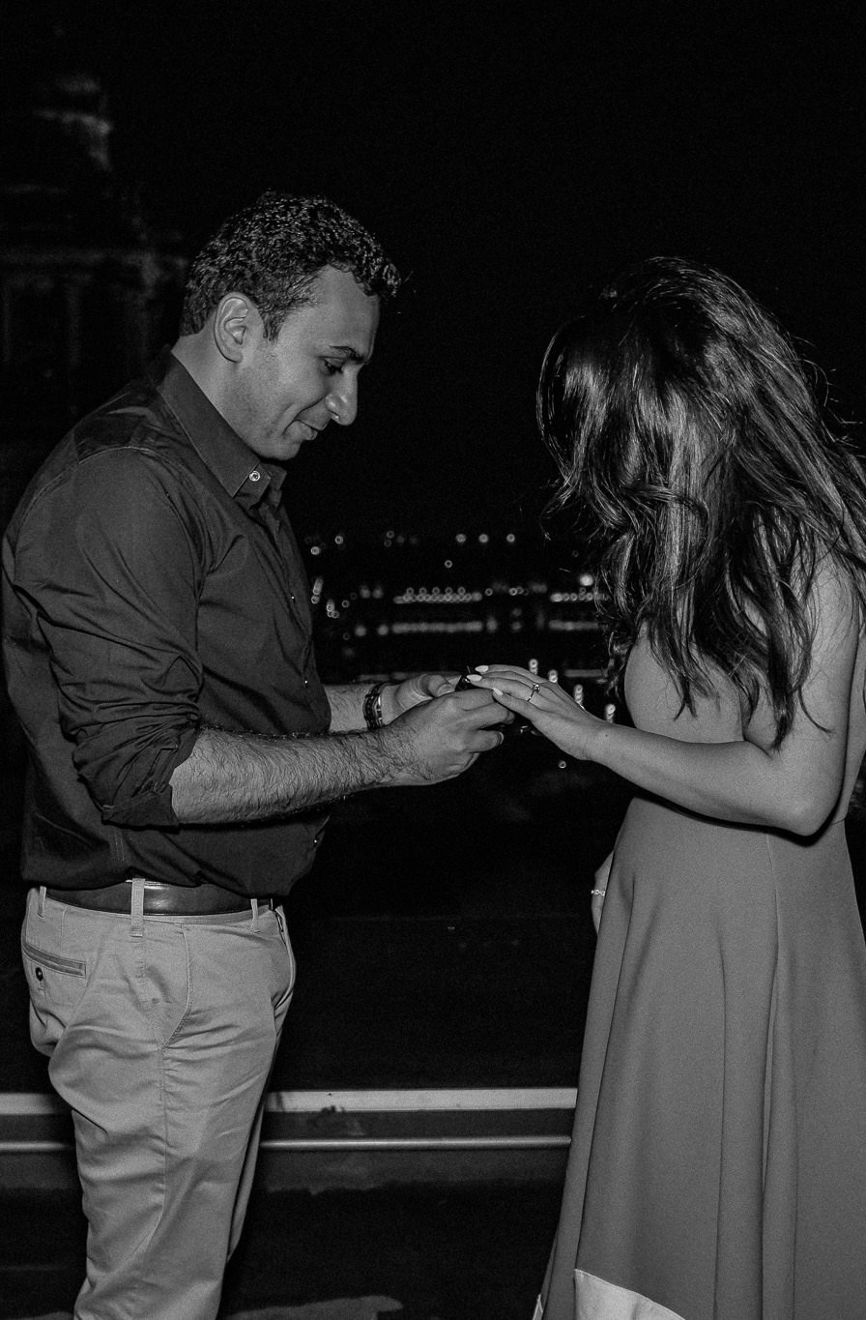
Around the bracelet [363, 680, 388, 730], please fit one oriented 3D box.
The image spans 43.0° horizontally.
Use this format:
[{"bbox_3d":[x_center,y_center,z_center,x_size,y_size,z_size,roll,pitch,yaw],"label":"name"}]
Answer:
[{"bbox_3d":[-0.056,0.052,1.220,0.019,0.058,0.058,4,0,22],"label":"bracelet"}]

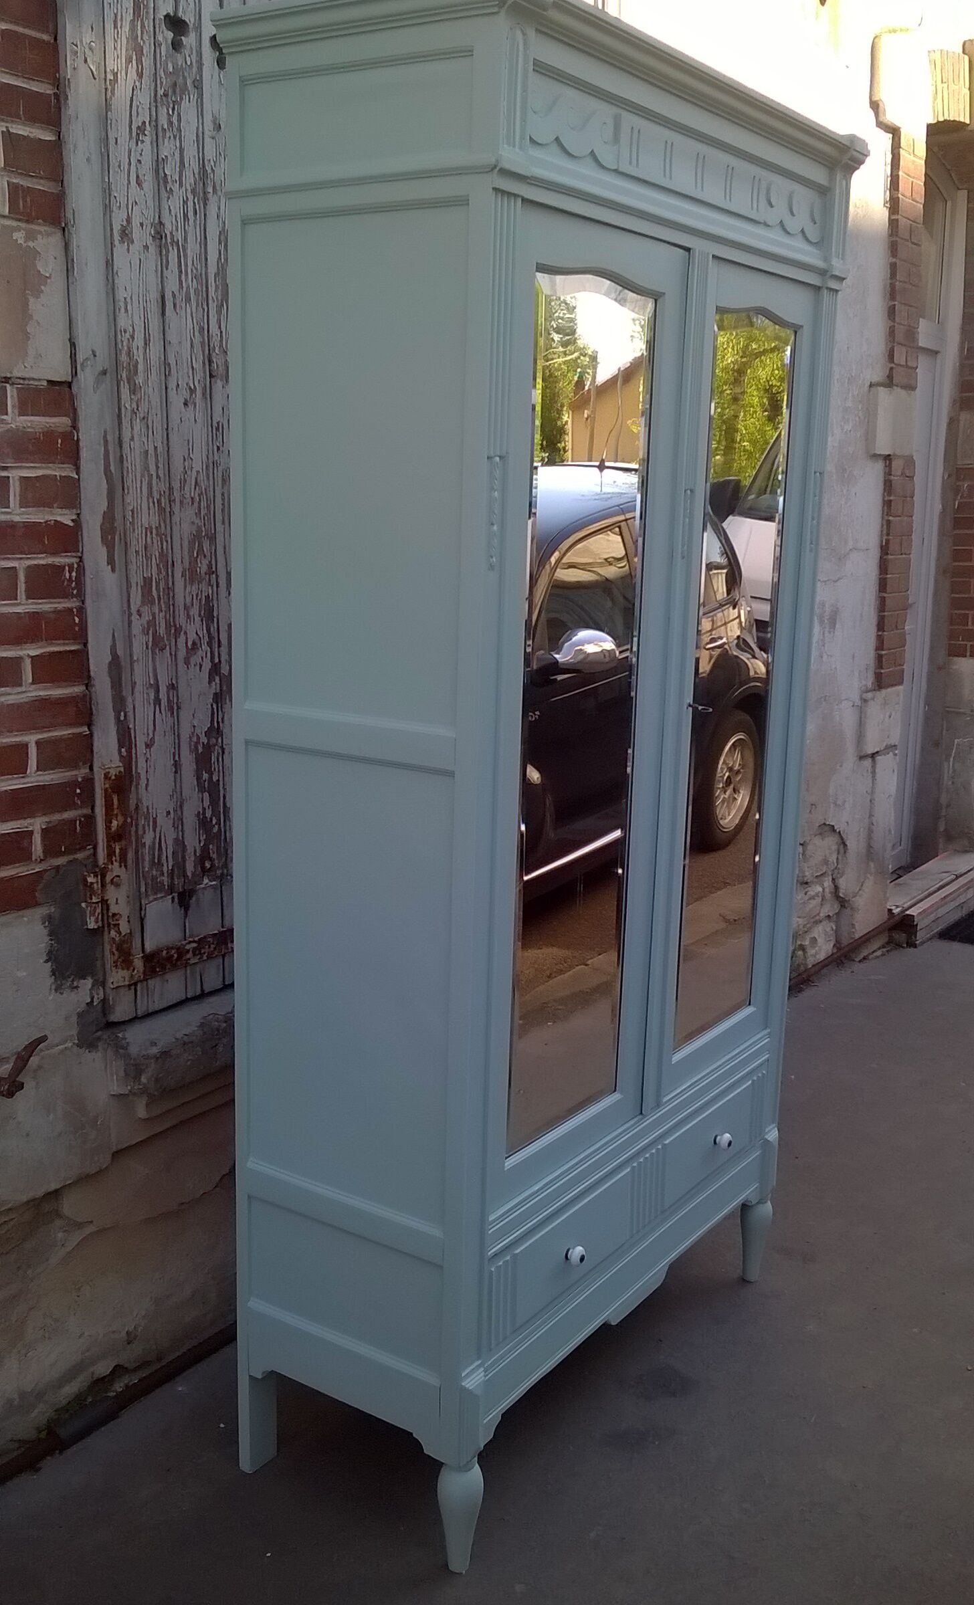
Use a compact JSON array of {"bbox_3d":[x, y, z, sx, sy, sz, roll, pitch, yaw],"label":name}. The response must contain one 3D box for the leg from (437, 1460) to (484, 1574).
[{"bbox_3d":[-0.038,1.031,2.204,0.068,0.187,0.068,2,12,0],"label":"leg"}]

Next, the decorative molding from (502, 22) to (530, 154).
[{"bbox_3d":[0.032,-0.845,1.794,0.015,0.142,0.056,10,15,33],"label":"decorative molding"}]

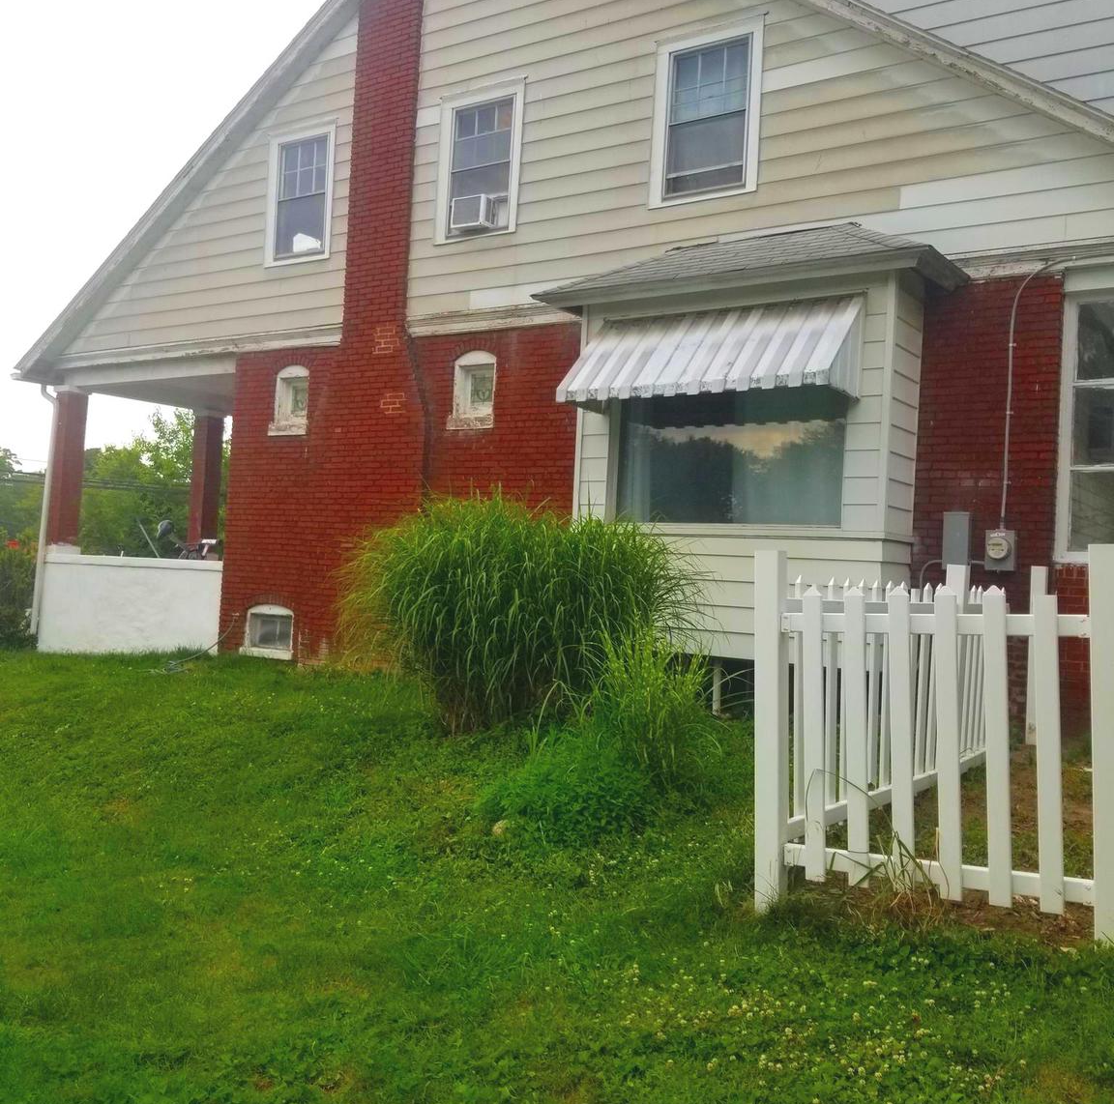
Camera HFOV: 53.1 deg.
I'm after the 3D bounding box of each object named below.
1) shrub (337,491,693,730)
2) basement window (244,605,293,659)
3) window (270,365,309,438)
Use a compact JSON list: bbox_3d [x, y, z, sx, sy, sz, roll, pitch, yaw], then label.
[{"bbox_3d":[-0.319,0.449,8.736,2.500,1.750,2.100,2,-2,32],"label":"shrub"},{"bbox_3d":[-3.249,0.899,12.742,0.790,0.600,0.150,2,-2,32],"label":"basement window"},{"bbox_3d":[-3.006,-1.726,12.757,0.530,0.800,0.150,2,-2,32],"label":"window"}]

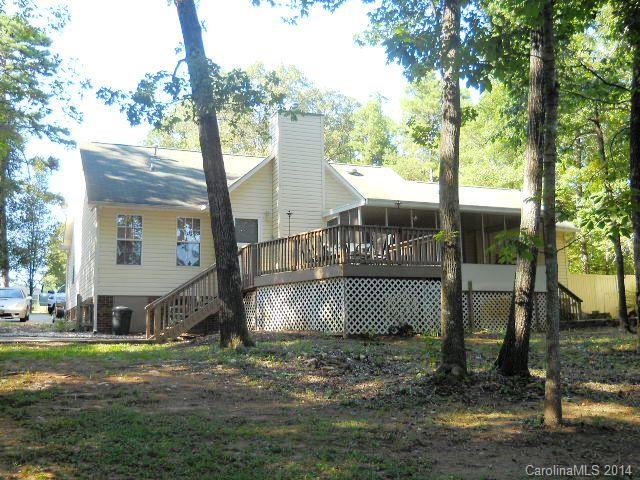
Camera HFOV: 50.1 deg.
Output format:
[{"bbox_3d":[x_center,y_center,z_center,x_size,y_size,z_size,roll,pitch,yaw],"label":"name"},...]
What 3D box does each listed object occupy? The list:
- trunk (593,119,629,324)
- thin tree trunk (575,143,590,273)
[{"bbox_3d":[9.523,-0.602,22.486,0.500,7.103,0.400,-7,-9,23],"label":"trunk"},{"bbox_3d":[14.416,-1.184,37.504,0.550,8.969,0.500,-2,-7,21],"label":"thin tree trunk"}]

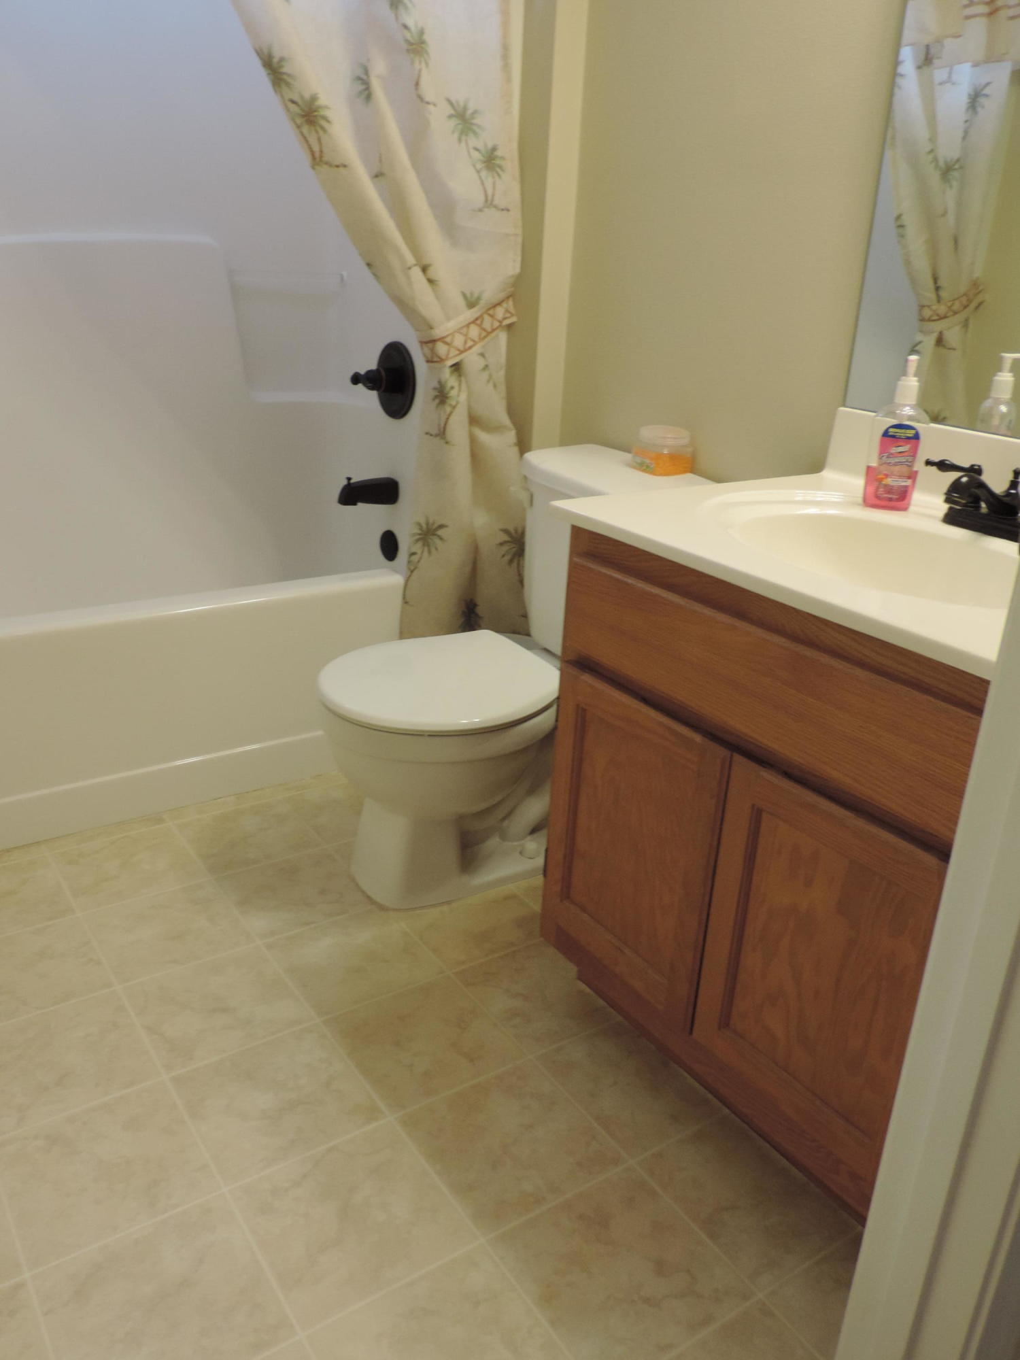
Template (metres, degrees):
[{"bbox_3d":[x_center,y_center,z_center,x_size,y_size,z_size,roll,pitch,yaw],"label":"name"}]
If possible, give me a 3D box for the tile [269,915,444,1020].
[{"bbox_3d":[-0.260,0.461,1.814,0.223,0.009,0.223,-12,26,-32],"label":"tile"}]

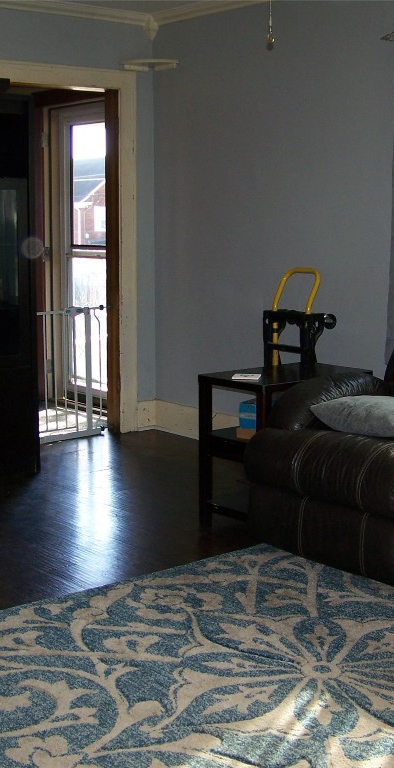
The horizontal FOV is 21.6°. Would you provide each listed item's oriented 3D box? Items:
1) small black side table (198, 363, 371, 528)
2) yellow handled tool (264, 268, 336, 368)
[{"bbox_3d":[0.380,0.276,4.404,0.638,0.652,0.385,-8,12,-39],"label":"small black side table"},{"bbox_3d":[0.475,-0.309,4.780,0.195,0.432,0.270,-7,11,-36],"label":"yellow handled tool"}]

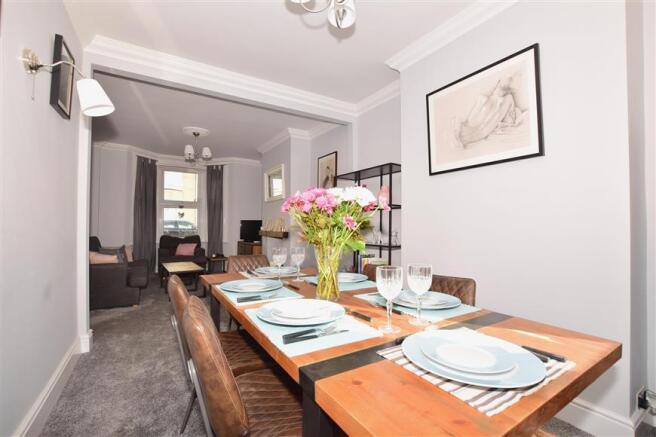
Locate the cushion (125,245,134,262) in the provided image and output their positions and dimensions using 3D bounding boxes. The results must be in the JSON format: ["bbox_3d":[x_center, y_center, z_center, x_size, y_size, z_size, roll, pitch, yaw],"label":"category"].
[{"bbox_3d":[-3.505,0.624,4.800,0.150,0.360,0.400,-13,-16,23],"label":"cushion"}]

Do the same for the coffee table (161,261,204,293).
[{"bbox_3d":[-2.324,0.964,4.350,0.490,0.410,1.000,0,0,-35],"label":"coffee table"}]

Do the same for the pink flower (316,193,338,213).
[{"bbox_3d":[-0.002,-0.072,1.235,0.100,0.085,0.090,0,0,0],"label":"pink flower"}]

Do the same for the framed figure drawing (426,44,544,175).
[{"bbox_3d":[1.097,-0.739,2.039,0.025,0.719,0.811,3,-3,-33],"label":"framed figure drawing"}]

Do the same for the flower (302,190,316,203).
[{"bbox_3d":[-0.087,-0.103,1.280,0.066,0.056,0.062,0,0,-4],"label":"flower"}]

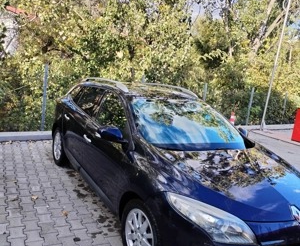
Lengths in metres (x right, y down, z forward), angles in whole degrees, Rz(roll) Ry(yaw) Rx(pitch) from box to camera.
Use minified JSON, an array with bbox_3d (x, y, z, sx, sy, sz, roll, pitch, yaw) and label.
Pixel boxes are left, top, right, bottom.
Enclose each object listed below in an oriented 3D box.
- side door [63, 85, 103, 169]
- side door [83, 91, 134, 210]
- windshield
[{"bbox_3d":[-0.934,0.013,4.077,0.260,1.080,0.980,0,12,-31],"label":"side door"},{"bbox_3d":[-0.426,0.238,3.234,0.260,1.060,1.150,0,12,-31],"label":"side door"},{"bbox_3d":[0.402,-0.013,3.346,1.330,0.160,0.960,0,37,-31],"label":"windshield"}]

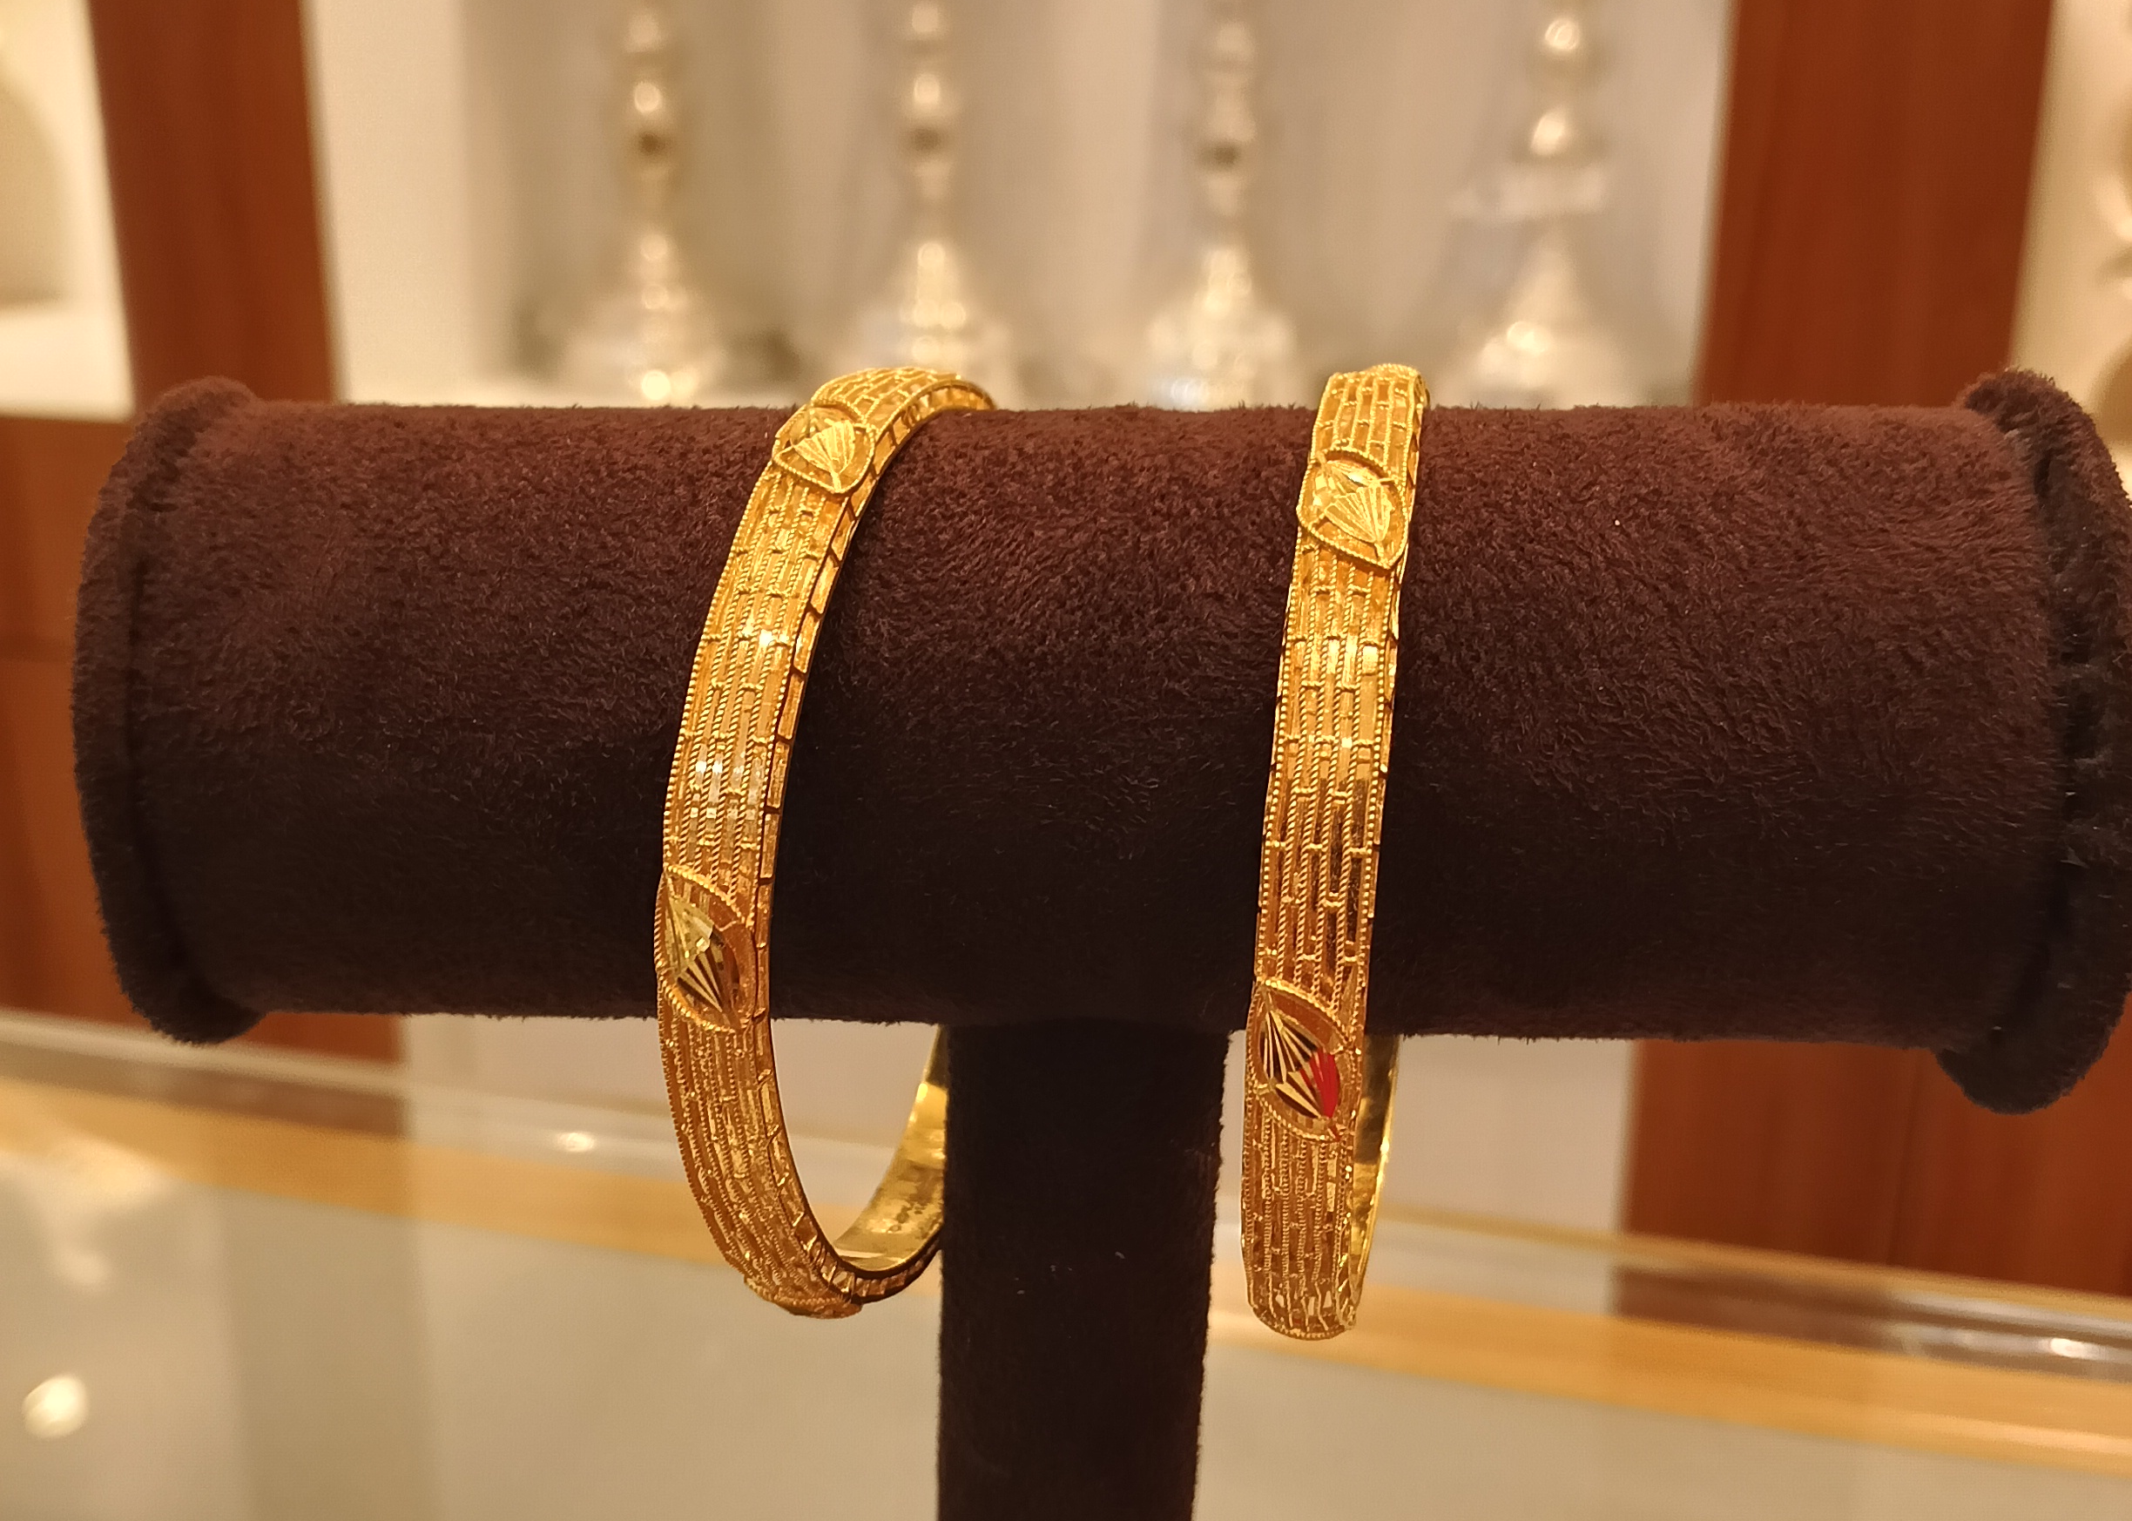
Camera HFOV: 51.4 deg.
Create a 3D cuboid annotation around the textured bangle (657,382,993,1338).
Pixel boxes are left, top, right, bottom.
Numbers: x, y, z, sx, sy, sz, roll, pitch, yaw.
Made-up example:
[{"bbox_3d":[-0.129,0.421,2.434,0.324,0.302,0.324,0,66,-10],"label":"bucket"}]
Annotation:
[{"bbox_3d":[-0.012,0.005,0.159,0.007,0.066,0.066,5,16,15],"label":"textured bangle"}]

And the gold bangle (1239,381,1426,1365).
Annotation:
[{"bbox_3d":[0.020,0.006,0.155,0.007,0.066,0.066,5,16,11],"label":"gold bangle"}]

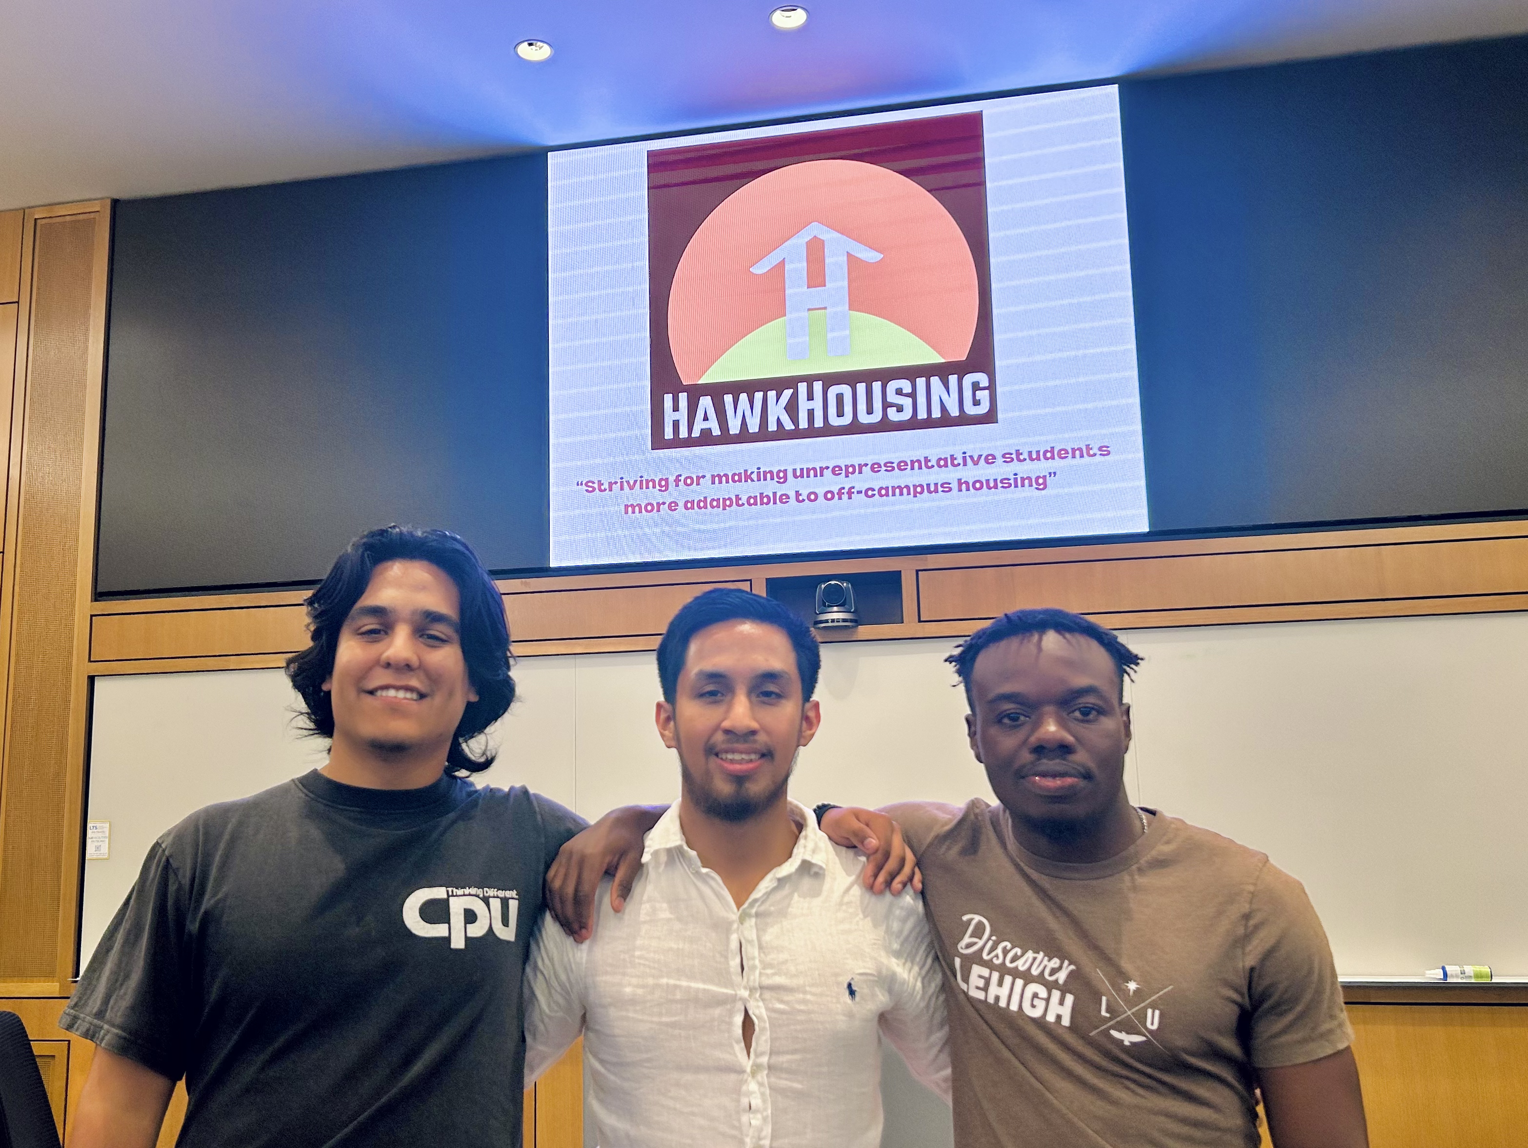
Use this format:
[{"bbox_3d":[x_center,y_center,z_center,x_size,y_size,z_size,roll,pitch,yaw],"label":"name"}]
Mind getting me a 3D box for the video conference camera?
[{"bbox_3d":[0.274,0.116,4.370,0.174,0.184,0.178,-3,-8,6],"label":"video conference camera"}]

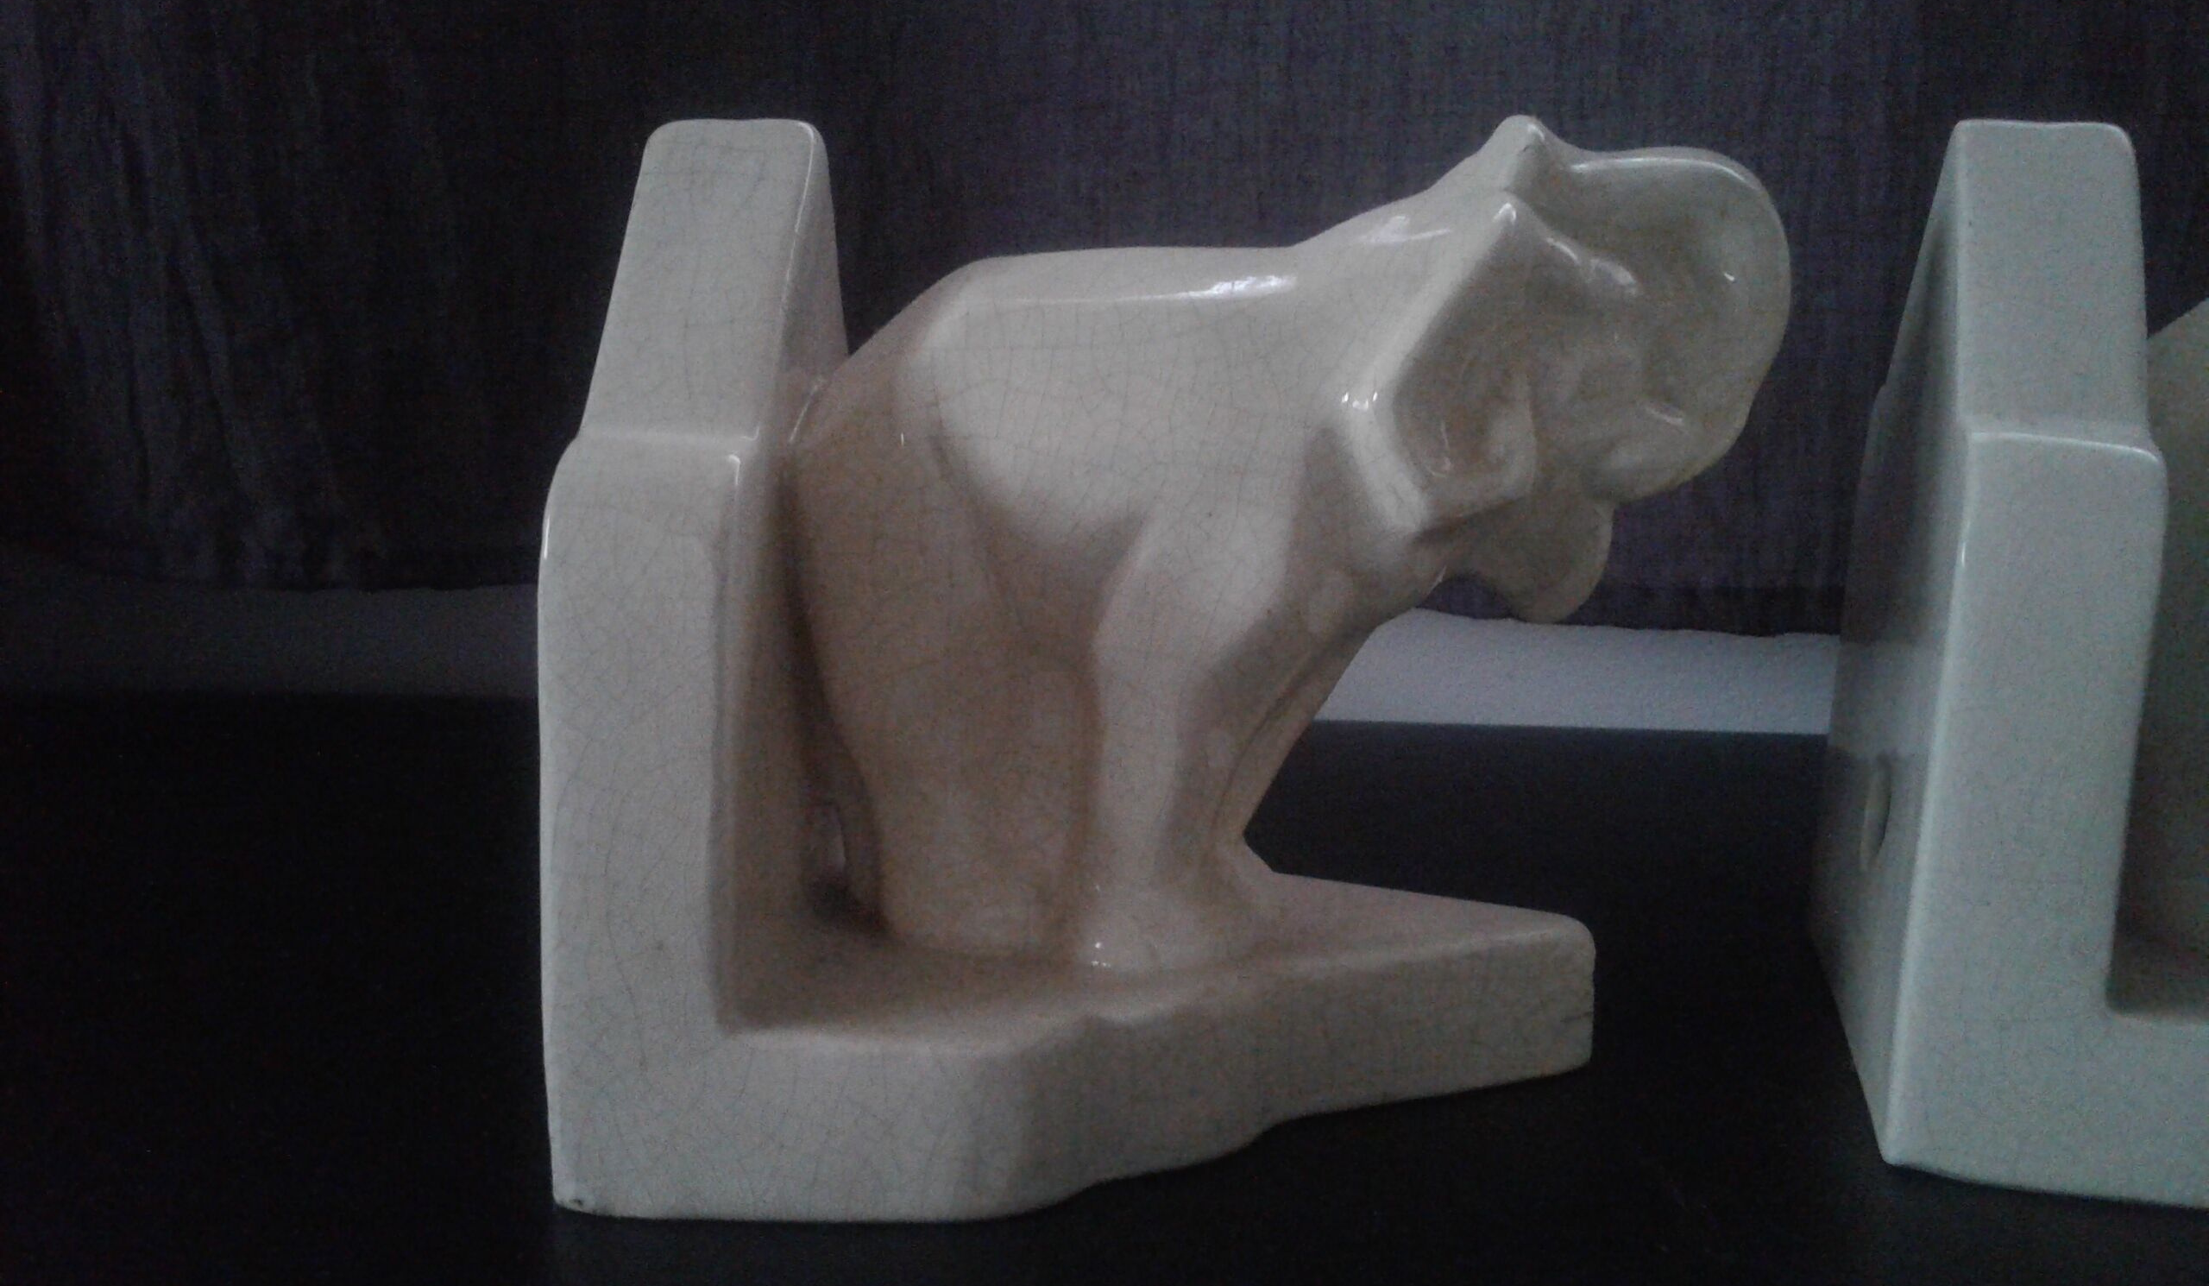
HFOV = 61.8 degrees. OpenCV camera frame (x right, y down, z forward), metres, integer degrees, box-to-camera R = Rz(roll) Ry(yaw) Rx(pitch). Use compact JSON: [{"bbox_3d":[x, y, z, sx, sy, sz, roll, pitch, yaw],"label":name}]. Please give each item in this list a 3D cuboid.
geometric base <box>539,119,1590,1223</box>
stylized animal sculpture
[{"bbox_3d":[0.004,-0.005,0.319,0.170,0.165,0.118,1,11,4],"label":"geometric base"},{"bbox_3d":[0.028,-0.019,0.315,0.166,0.139,0.068,1,11,4],"label":"stylized animal sculpture"}]

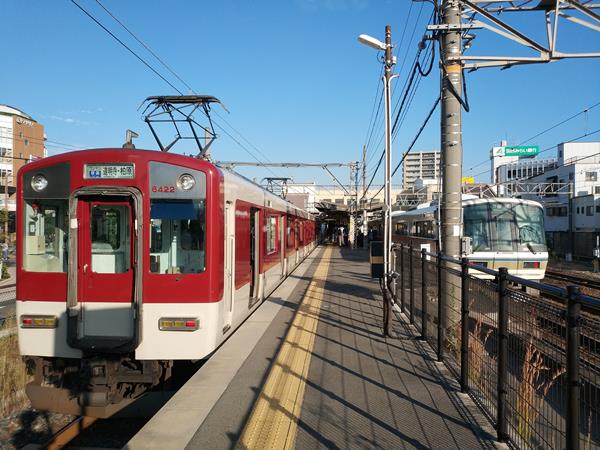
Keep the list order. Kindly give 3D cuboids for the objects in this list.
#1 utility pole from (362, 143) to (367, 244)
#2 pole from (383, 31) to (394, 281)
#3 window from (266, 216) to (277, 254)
[{"bbox_3d":[4.910,-2.160,42.000,0.270,7.850,0.270,0,0,4],"label":"utility pole"},{"bbox_3d":[1.220,-0.610,7.640,0.150,4.250,0.150,0,0,4],"label":"pole"},{"bbox_3d":[-0.665,0.240,13.340,0.080,0.870,1.850,0,0,4],"label":"window"}]

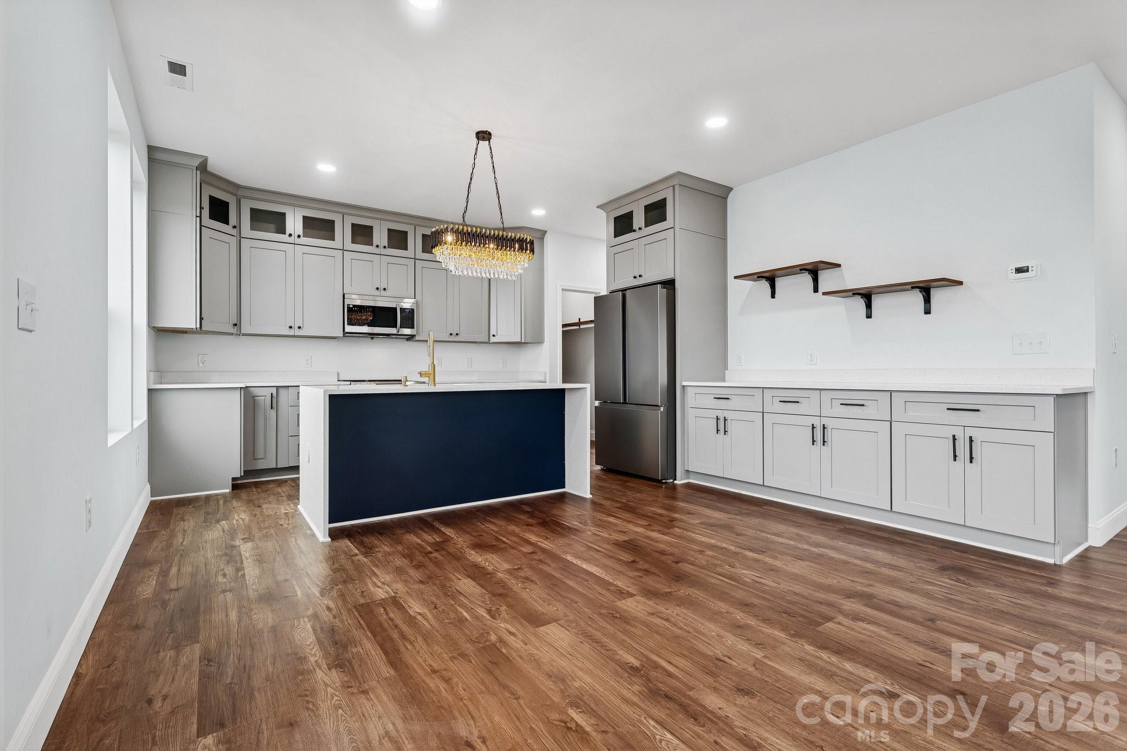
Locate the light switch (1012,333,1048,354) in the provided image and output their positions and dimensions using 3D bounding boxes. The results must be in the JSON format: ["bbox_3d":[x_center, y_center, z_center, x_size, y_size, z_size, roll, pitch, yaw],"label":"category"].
[{"bbox_3d":[2.862,-0.192,3.068,0.012,0.117,0.165,0,0,-36],"label":"light switch"}]

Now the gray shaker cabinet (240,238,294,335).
[{"bbox_3d":[-2.965,-0.854,5.003,0.446,0.909,0.330,0,0,-36],"label":"gray shaker cabinet"}]

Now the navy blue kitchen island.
[{"bbox_3d":[-0.885,0.530,3.922,1.980,0.903,0.950,0,0,-35],"label":"navy blue kitchen island"}]

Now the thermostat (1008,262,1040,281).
[{"bbox_3d":[2.820,-0.634,3.070,0.028,0.096,0.144,0,0,-35],"label":"thermostat"}]

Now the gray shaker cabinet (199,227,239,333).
[{"bbox_3d":[-3.280,-0.857,4.575,0.320,0.910,0.390,0,0,9],"label":"gray shaker cabinet"}]

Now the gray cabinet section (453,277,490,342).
[{"bbox_3d":[-1.202,-0.860,6.182,0.472,0.903,0.330,0,0,-35],"label":"gray cabinet section"}]

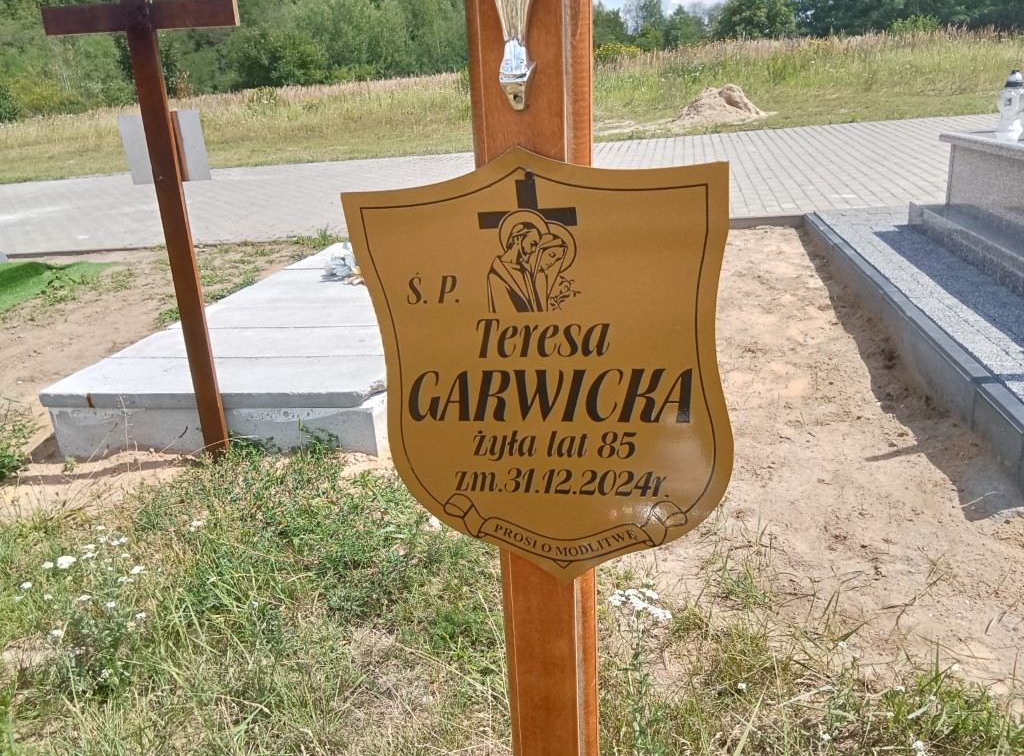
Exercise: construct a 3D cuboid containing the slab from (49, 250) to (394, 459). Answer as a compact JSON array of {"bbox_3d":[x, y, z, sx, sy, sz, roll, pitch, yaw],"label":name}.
[{"bbox_3d":[-0.631,-0.252,3.198,0.965,0.195,2.310,0,20,9],"label":"slab"}]

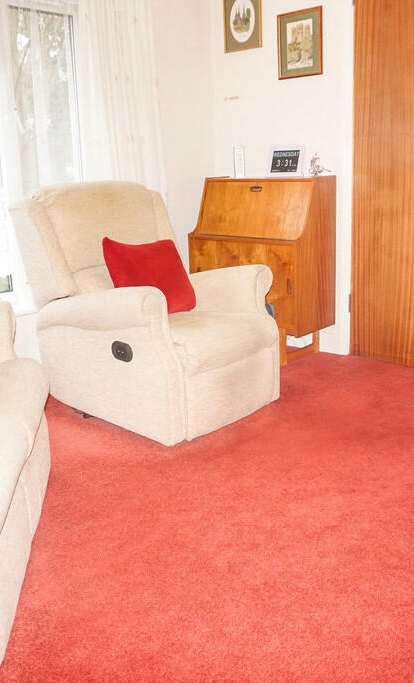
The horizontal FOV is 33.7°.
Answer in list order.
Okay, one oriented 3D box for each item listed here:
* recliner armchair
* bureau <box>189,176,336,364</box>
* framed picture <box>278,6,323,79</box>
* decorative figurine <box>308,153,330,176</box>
[{"bbox_3d":[-0.286,-0.204,3.047,0.980,1.000,0.720,11,19,43],"label":"recliner armchair"},{"bbox_3d":[0.303,-0.407,3.830,0.735,0.984,0.380,10,18,41],"label":"bureau"},{"bbox_3d":[0.495,-1.583,3.635,0.285,0.333,0.020,10,18,41],"label":"framed picture"},{"bbox_3d":[0.597,-0.914,3.535,0.090,0.120,0.065,10,18,41],"label":"decorative figurine"}]

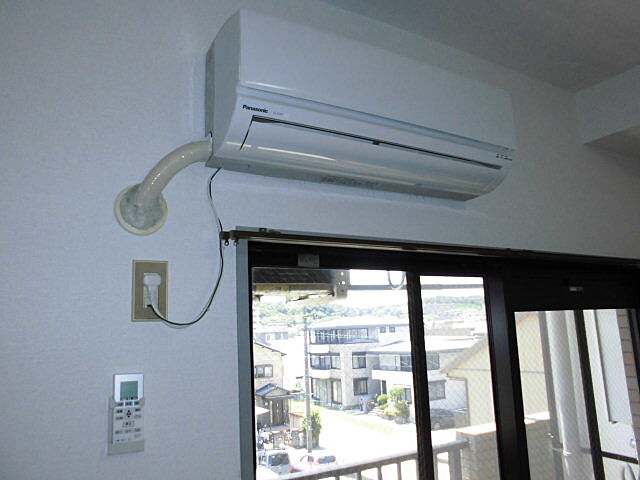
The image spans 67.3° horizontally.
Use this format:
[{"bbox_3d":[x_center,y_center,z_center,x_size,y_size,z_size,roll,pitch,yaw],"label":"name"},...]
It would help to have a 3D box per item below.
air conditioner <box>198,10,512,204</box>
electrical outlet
[{"bbox_3d":[0.150,-0.289,1.209,0.830,0.275,0.203,4,-11,-32],"label":"air conditioner"},{"bbox_3d":[-0.332,0.101,0.947,0.070,0.120,0.015,4,-11,-32],"label":"electrical outlet"}]

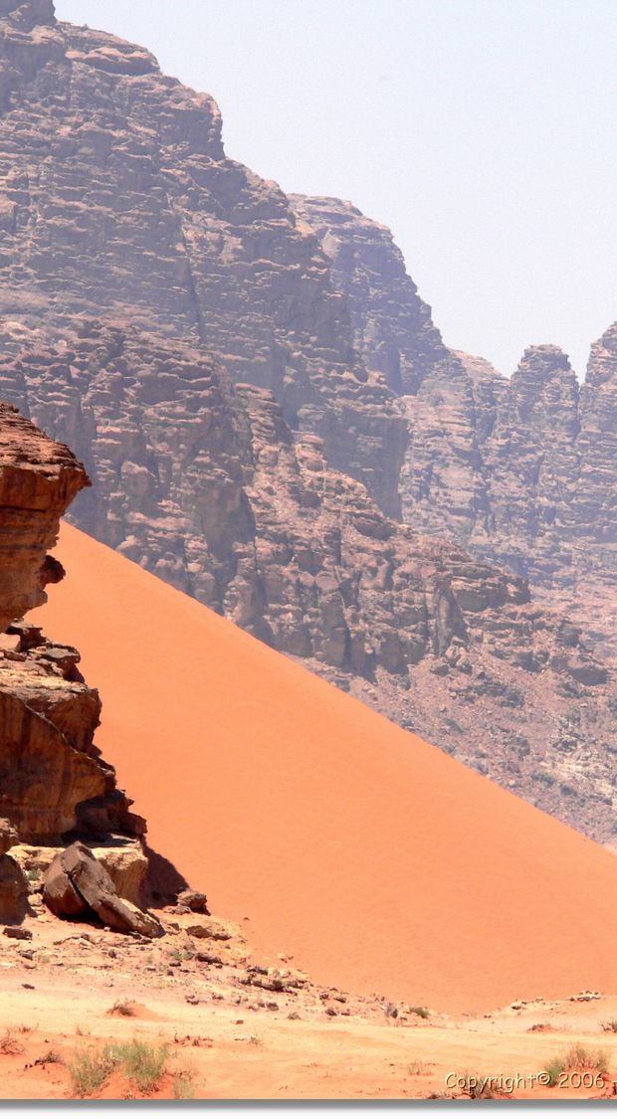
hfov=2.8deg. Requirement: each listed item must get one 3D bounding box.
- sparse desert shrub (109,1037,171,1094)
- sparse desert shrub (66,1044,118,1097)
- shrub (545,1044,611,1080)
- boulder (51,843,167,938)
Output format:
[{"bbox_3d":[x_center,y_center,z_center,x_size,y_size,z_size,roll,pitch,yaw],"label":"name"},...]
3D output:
[{"bbox_3d":[-2.202,6.645,164.000,0.811,0.734,0.730,0,-1,0],"label":"sparse desert shrub"},{"bbox_3d":[-2.820,6.673,163.000,0.699,0.684,0.664,0,-1,0],"label":"sparse desert shrub"},{"bbox_3d":[3.590,6.712,167.000,0.872,0.452,0.741,0,-1,0],"label":"shrub"},{"bbox_3d":[-3.275,5.376,203.000,1.874,1.571,1.499,0,-1,0],"label":"boulder"}]

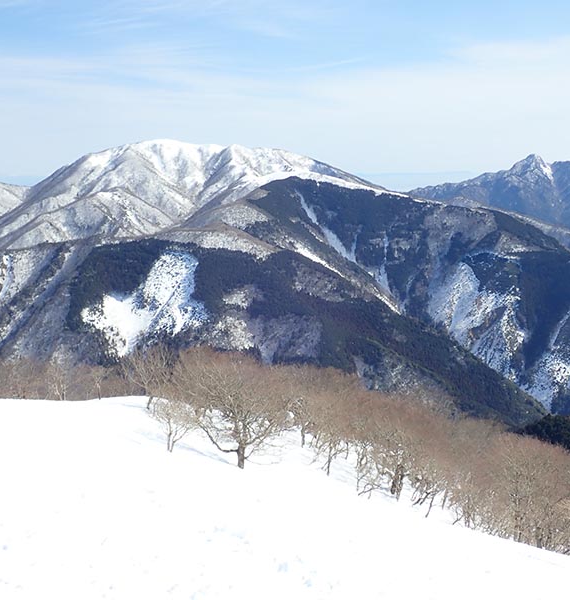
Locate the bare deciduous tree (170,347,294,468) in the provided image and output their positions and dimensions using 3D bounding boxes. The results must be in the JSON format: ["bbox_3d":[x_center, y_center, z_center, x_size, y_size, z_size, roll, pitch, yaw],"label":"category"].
[{"bbox_3d":[-3.000,6.000,47.500,6.600,6.400,6.200,0,9,0],"label":"bare deciduous tree"}]

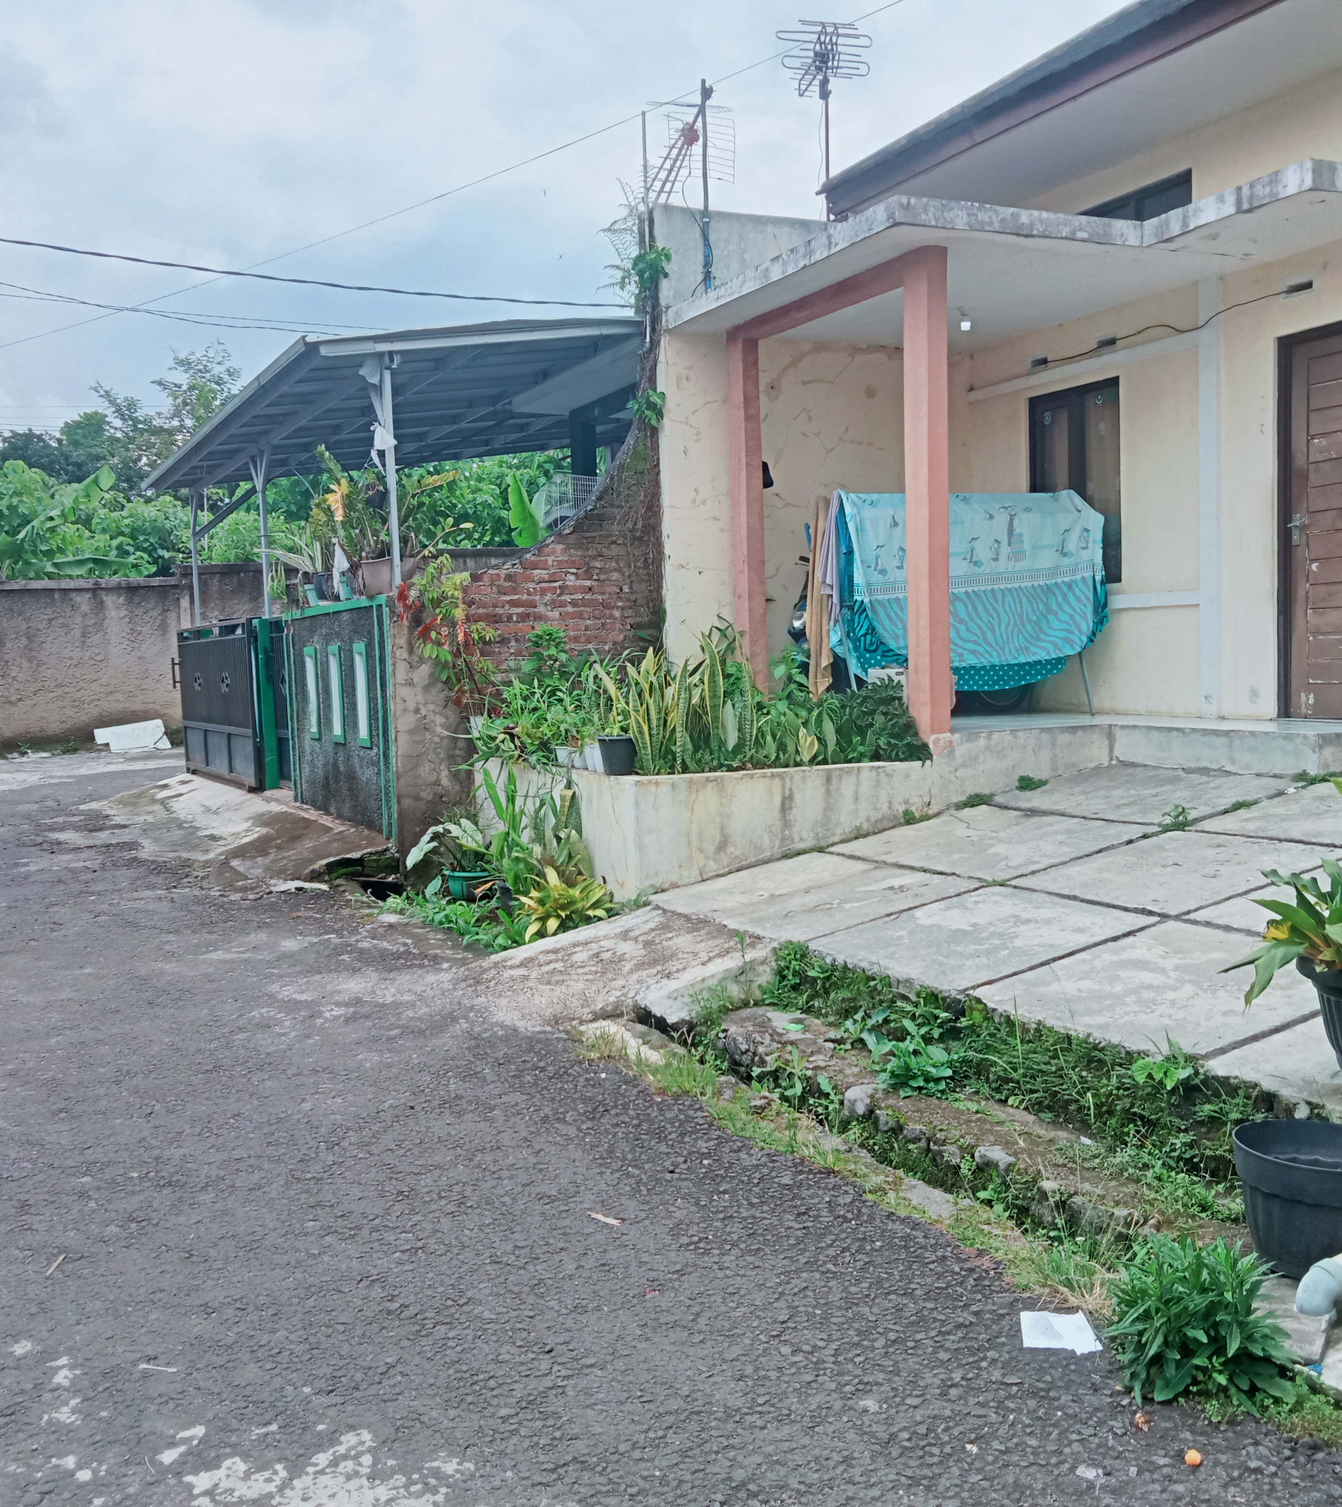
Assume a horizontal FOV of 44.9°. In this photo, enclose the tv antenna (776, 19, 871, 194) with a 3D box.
[{"bbox_3d":[1.122,-4.647,12.007,0.740,1.320,0.850,-2,4,-14],"label":"tv antenna"}]

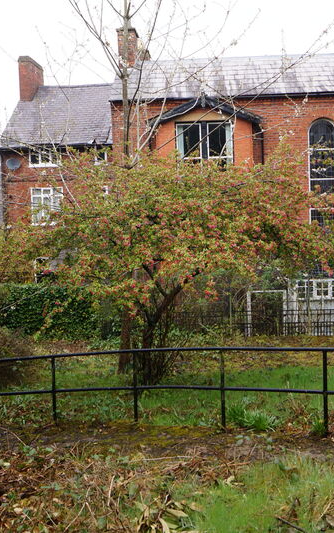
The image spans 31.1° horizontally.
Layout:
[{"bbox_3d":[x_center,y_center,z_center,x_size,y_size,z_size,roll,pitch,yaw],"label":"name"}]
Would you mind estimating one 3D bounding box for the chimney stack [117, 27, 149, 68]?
[{"bbox_3d":[-1.373,-7.636,21.427,0.648,1.375,1.030,-2,4,4],"label":"chimney stack"}]

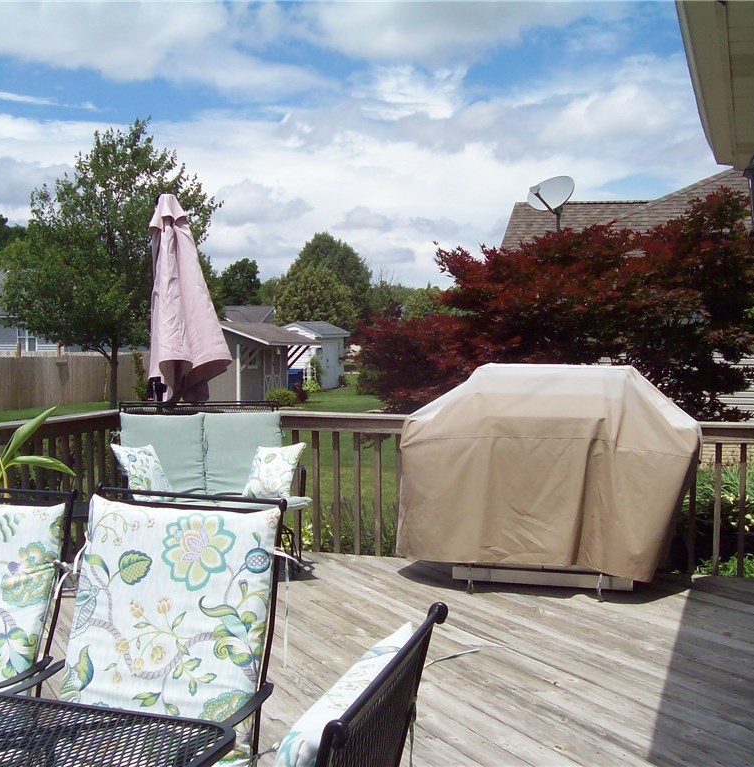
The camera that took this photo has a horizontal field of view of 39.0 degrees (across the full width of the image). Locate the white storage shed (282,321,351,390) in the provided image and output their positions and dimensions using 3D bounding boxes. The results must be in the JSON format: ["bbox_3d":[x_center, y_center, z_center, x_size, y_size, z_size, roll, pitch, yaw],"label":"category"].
[{"bbox_3d":[-2.650,-1.138,42.200,2.300,2.620,3.000,1,3,18],"label":"white storage shed"}]

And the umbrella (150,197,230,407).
[{"bbox_3d":[-1.242,-0.072,7.067,0.550,2.346,0.480,1,3,16],"label":"umbrella"}]

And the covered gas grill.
[{"bbox_3d":[1.021,0.527,6.119,1.700,1.240,0.680,1,3,16],"label":"covered gas grill"}]

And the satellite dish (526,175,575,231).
[{"bbox_3d":[2.803,-2.867,17.000,0.800,0.950,0.700,2,4,37],"label":"satellite dish"}]

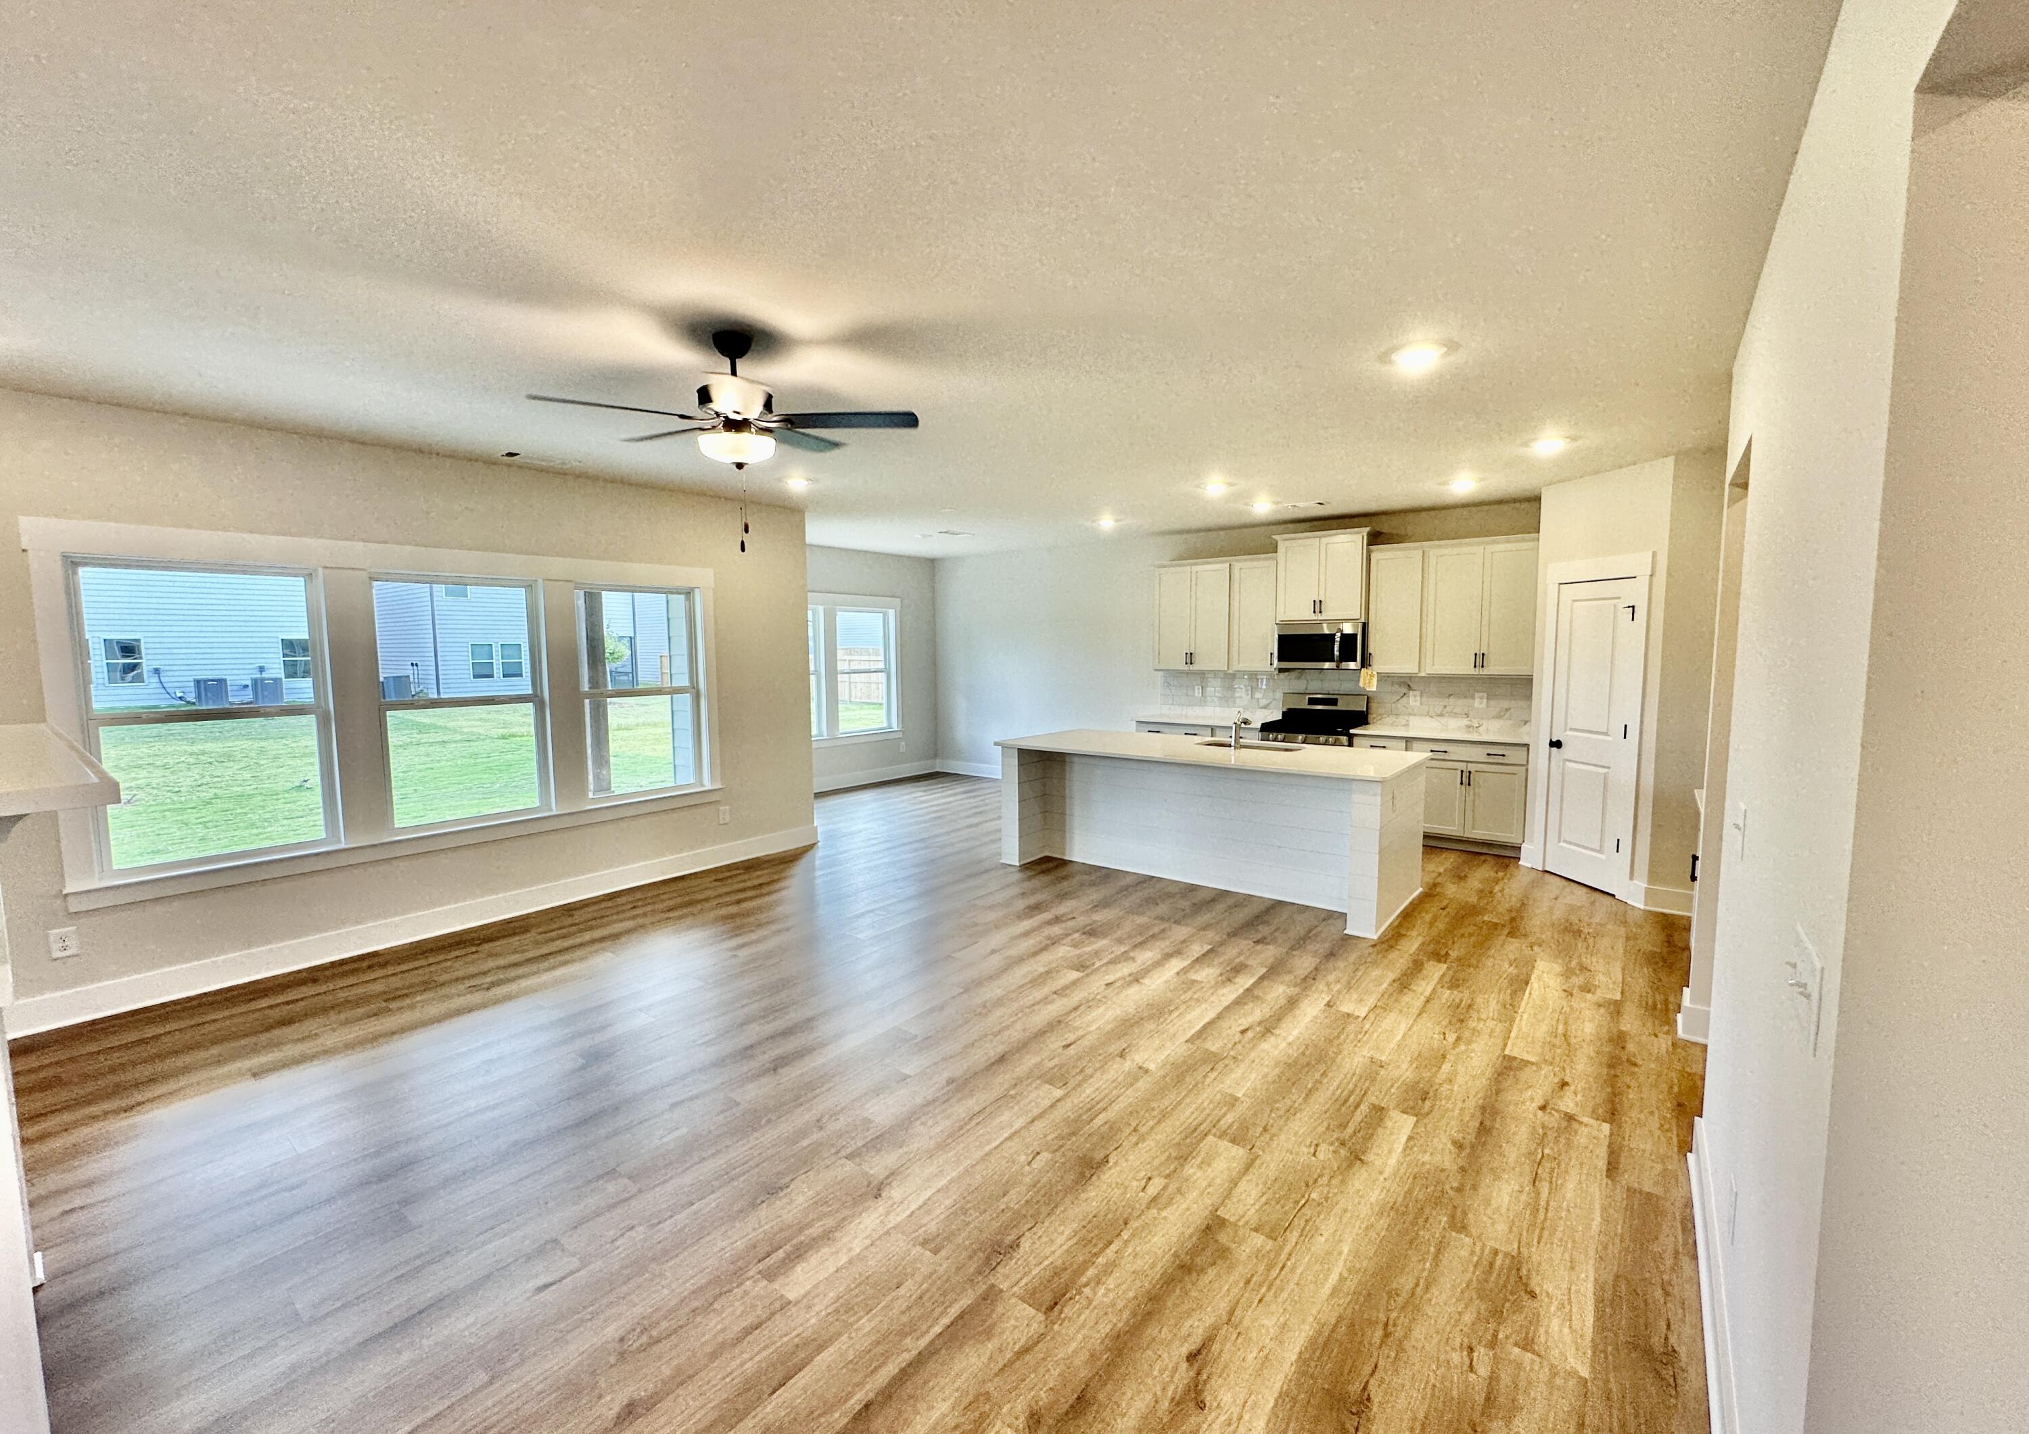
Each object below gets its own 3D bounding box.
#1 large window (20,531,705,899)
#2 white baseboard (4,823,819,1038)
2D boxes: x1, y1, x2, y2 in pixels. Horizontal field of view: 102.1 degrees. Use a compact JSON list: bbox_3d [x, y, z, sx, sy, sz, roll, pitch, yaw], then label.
[{"bbox_3d":[-3.225,-0.122,4.862,0.100,1.695,3.236,3,6,38],"label":"large window"},{"bbox_3d":[-2.969,1.143,5.173,0.020,0.148,4.310,3,6,38],"label":"white baseboard"}]

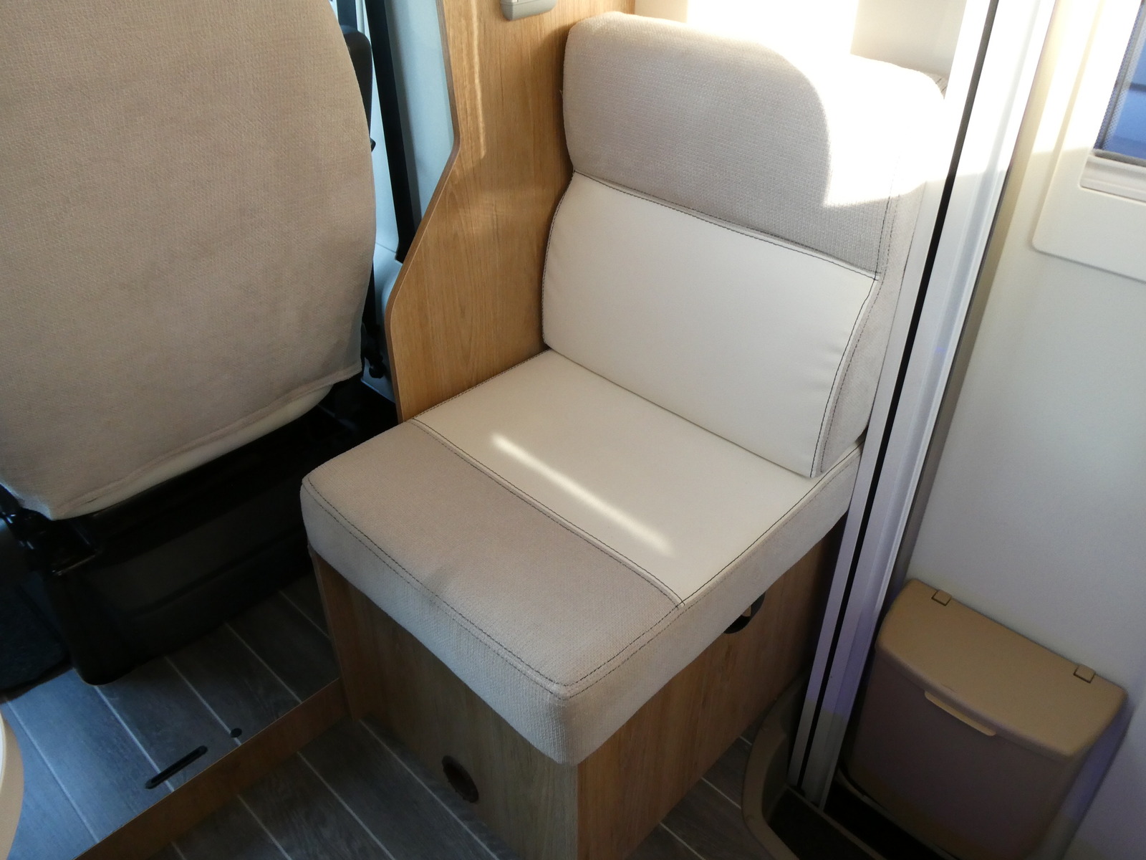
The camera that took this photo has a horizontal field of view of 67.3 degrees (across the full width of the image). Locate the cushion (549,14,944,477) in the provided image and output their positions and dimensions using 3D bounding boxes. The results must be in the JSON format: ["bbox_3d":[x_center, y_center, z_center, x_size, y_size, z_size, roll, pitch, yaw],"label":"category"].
[{"bbox_3d":[0.191,-0.260,1.134,0.483,0.480,0.174,29,45,34],"label":"cushion"}]

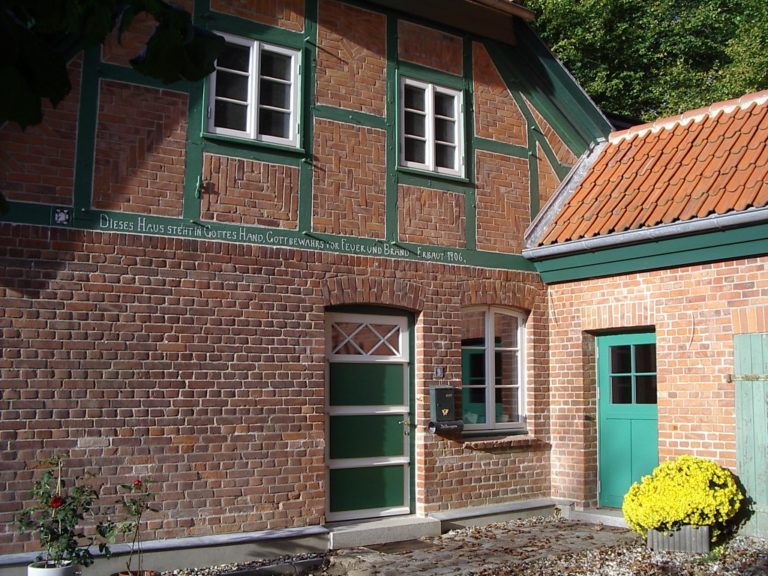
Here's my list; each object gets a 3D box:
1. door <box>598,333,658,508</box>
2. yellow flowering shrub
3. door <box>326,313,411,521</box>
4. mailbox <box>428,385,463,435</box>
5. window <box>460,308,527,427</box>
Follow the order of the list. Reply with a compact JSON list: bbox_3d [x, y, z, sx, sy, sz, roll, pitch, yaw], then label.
[{"bbox_3d":[2.700,1.444,9.070,0.080,1.880,0.960,5,-9,-36],"label":"door"},{"bbox_3d":[2.719,1.908,7.680,1.060,0.780,0.880,-2,-7,14],"label":"yellow flowering shrub"},{"bbox_3d":[-0.170,1.305,8.662,0.990,2.060,0.080,4,-8,-31],"label":"door"},{"bbox_3d":[0.646,1.291,8.884,0.420,0.480,0.130,4,-8,-31],"label":"mailbox"},{"bbox_3d":[1.186,0.910,9.520,1.060,1.410,0.100,4,-8,-31],"label":"window"}]

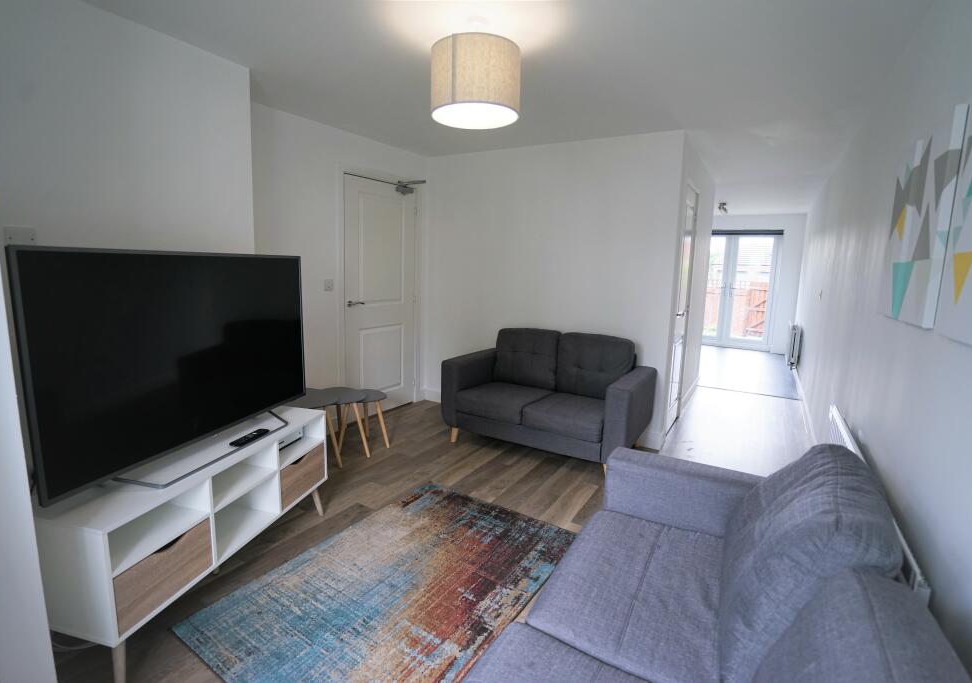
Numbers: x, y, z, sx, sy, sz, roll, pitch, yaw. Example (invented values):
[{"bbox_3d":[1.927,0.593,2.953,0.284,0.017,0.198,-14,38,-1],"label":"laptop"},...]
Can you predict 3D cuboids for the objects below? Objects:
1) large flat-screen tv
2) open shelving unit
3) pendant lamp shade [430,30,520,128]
[{"bbox_3d":[-1.103,0.051,1.798,0.220,0.775,1.205,4,9,12],"label":"large flat-screen tv"},{"bbox_3d":[-1.141,0.713,1.889,0.390,0.563,1.124,3,9,12],"label":"open shelving unit"},{"bbox_3d":[-0.040,-1.038,1.860,0.360,0.240,0.360,2,9,0],"label":"pendant lamp shade"}]

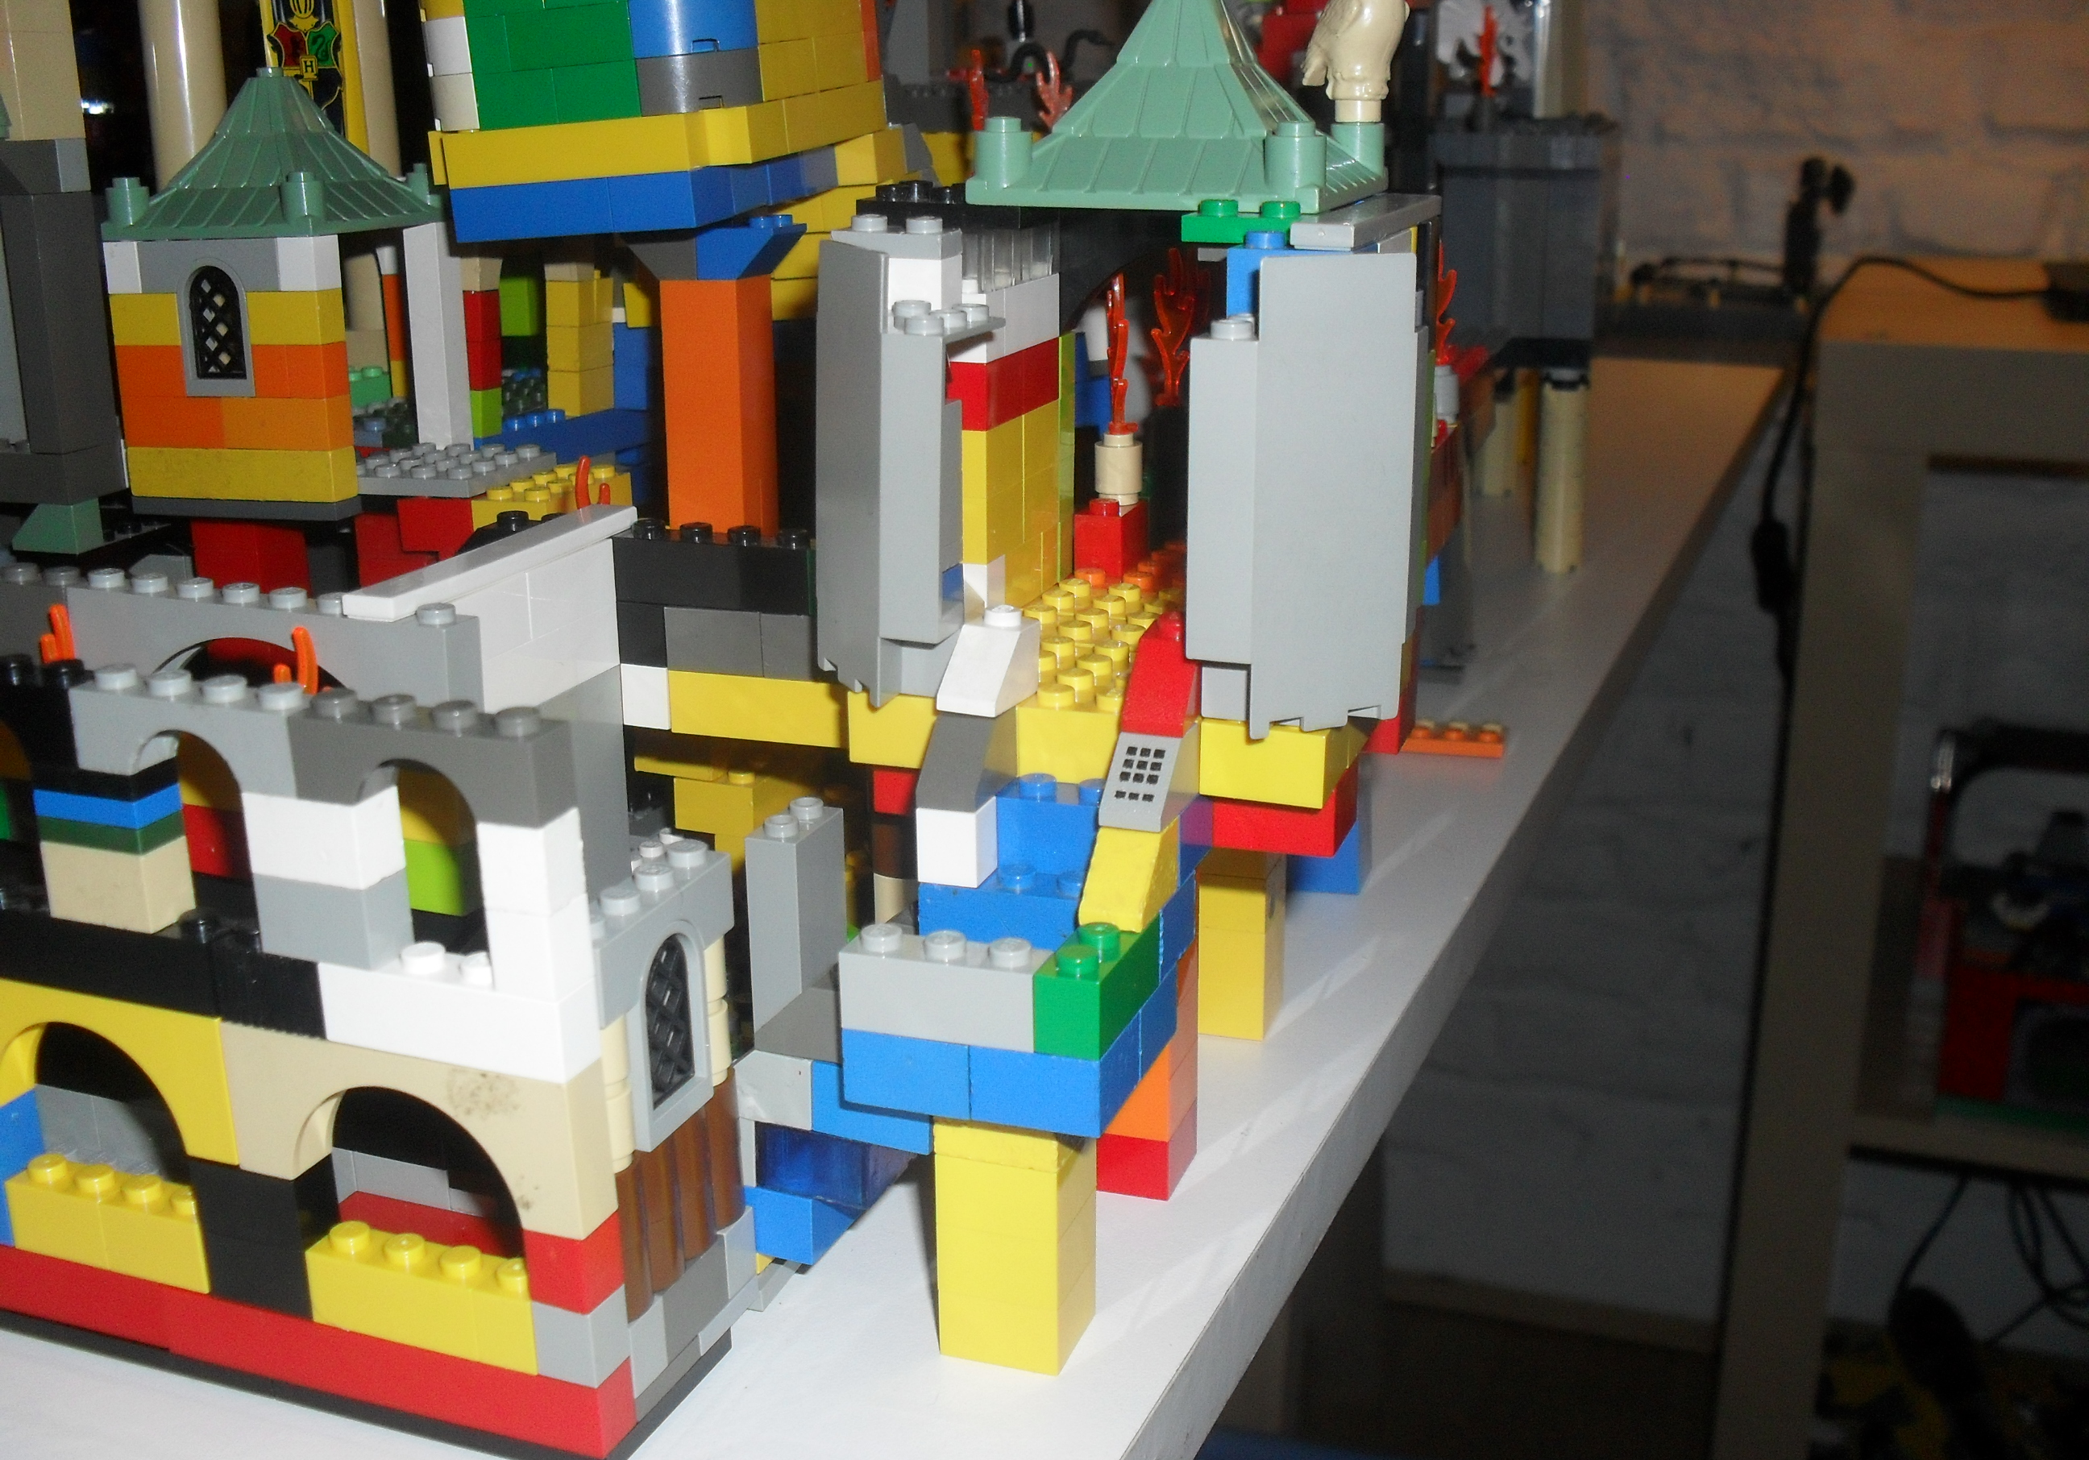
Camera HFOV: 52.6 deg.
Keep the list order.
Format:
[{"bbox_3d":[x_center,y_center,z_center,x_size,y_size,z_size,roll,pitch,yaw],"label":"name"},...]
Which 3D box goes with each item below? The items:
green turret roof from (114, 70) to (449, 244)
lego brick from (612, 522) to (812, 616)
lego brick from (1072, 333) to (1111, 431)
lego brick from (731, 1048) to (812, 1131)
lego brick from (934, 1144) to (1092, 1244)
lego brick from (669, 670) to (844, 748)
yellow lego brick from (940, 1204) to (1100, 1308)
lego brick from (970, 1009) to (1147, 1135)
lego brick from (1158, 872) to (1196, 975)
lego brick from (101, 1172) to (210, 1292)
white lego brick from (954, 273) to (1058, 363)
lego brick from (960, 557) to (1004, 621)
[{"bbox_3d":[-0.146,-0.111,0.404,0.048,0.032,0.048,5,17,18],"label":"green turret roof"},{"bbox_3d":[-0.048,-0.024,0.317,0.032,0.011,0.008,4,17,18],"label":"lego brick"},{"bbox_3d":[0.009,-0.071,0.434,0.012,0.018,0.012,5,17,20],"label":"lego brick"},{"bbox_3d":[-0.034,0.043,0.269,0.016,0.010,0.010,5,17,20],"label":"lego brick"},{"bbox_3d":[-0.003,0.055,0.267,0.016,0.011,0.016,5,17,19],"label":"lego brick"},{"bbox_3d":[-0.037,-0.005,0.300,0.032,0.011,0.009,5,17,19],"label":"lego brick"},{"bbox_3d":[-0.003,0.064,0.268,0.016,0.011,0.016,5,17,19],"label":"yellow lego brick"},{"bbox_3d":[0.002,0.039,0.250,0.016,0.011,0.016,5,17,19],"label":"lego brick"},{"bbox_3d":[0.010,0.024,0.271,0.014,0.011,0.016,5,17,19],"label":"lego brick"},{"bbox_3d":[-0.109,0.062,0.264,0.016,0.011,0.008,5,17,20],"label":"lego brick"},{"bbox_3d":[-0.007,-0.060,0.307,0.008,0.010,0.032,5,17,18],"label":"white lego brick"},{"bbox_3d":[-0.010,-0.021,0.307,0.008,0.011,0.008,4,17,18],"label":"lego brick"}]

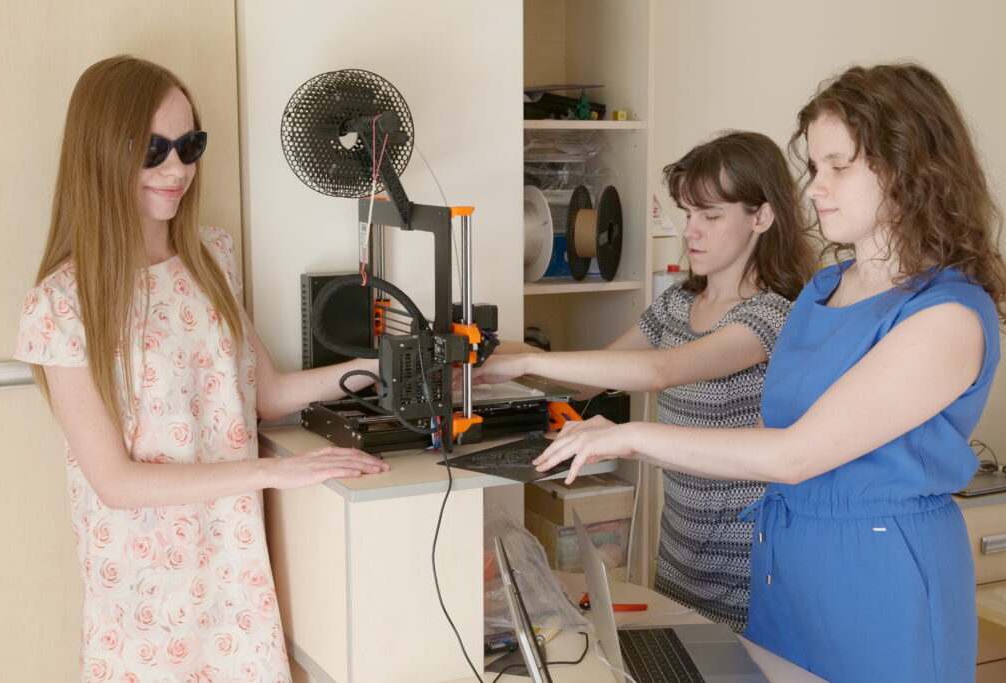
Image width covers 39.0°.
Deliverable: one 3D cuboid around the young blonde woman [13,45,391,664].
[{"bbox_3d":[-0.410,0.401,2.150,0.400,1.627,0.600,6,10,42],"label":"young blonde woman"}]

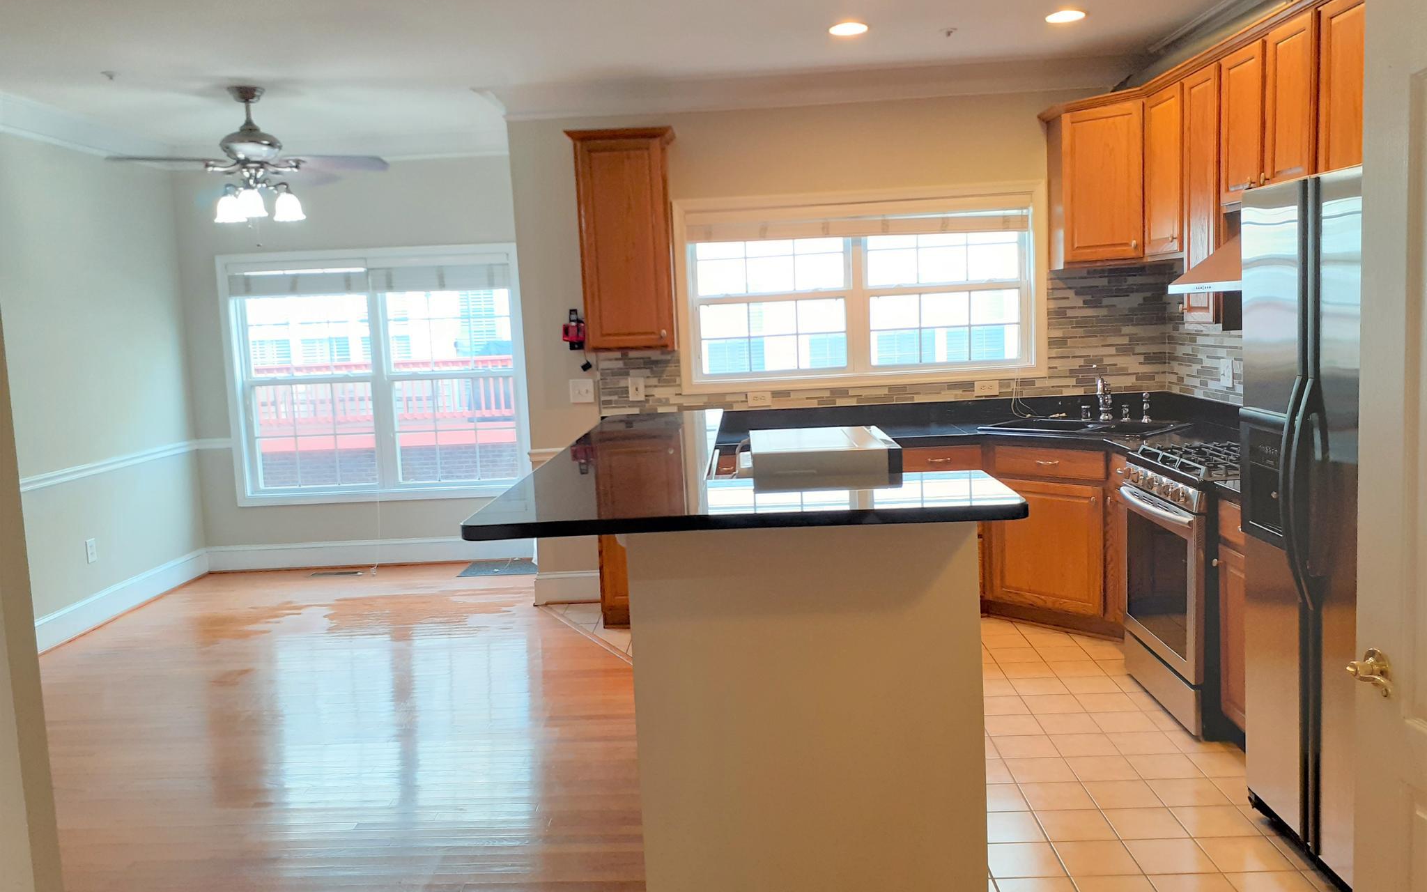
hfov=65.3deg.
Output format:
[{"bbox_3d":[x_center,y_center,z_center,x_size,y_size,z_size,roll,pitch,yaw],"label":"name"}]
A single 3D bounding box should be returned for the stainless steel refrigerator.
[{"bbox_3d":[1.834,0.230,2.746,0.760,1.790,0.890,-2,7,2],"label":"stainless steel refrigerator"}]

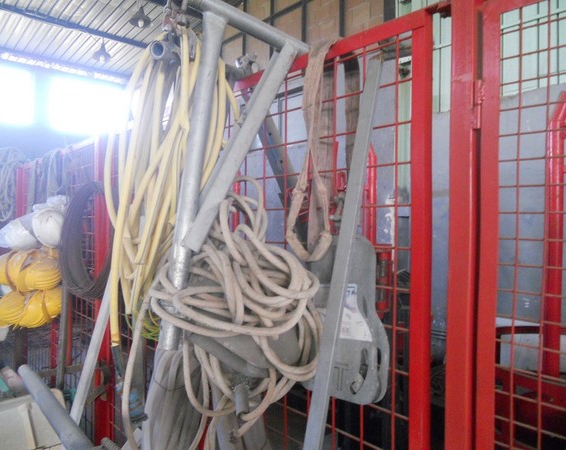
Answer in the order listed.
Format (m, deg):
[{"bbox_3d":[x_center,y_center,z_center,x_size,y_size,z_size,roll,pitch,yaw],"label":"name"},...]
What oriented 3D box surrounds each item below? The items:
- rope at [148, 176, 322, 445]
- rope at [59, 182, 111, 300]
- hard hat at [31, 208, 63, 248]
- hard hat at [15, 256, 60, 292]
[{"bbox_3d":[-0.124,0.209,1.200,0.300,0.650,0.370,0,1,-41],"label":"rope"},{"bbox_3d":[-1.089,0.091,2.580,0.120,0.620,0.600,0,1,-41],"label":"rope"},{"bbox_3d":[-1.447,0.022,2.900,0.230,0.270,0.160,15,-13,-34],"label":"hard hat"},{"bbox_3d":[-1.502,0.305,2.880,0.280,0.230,0.160,-7,-3,-27],"label":"hard hat"}]

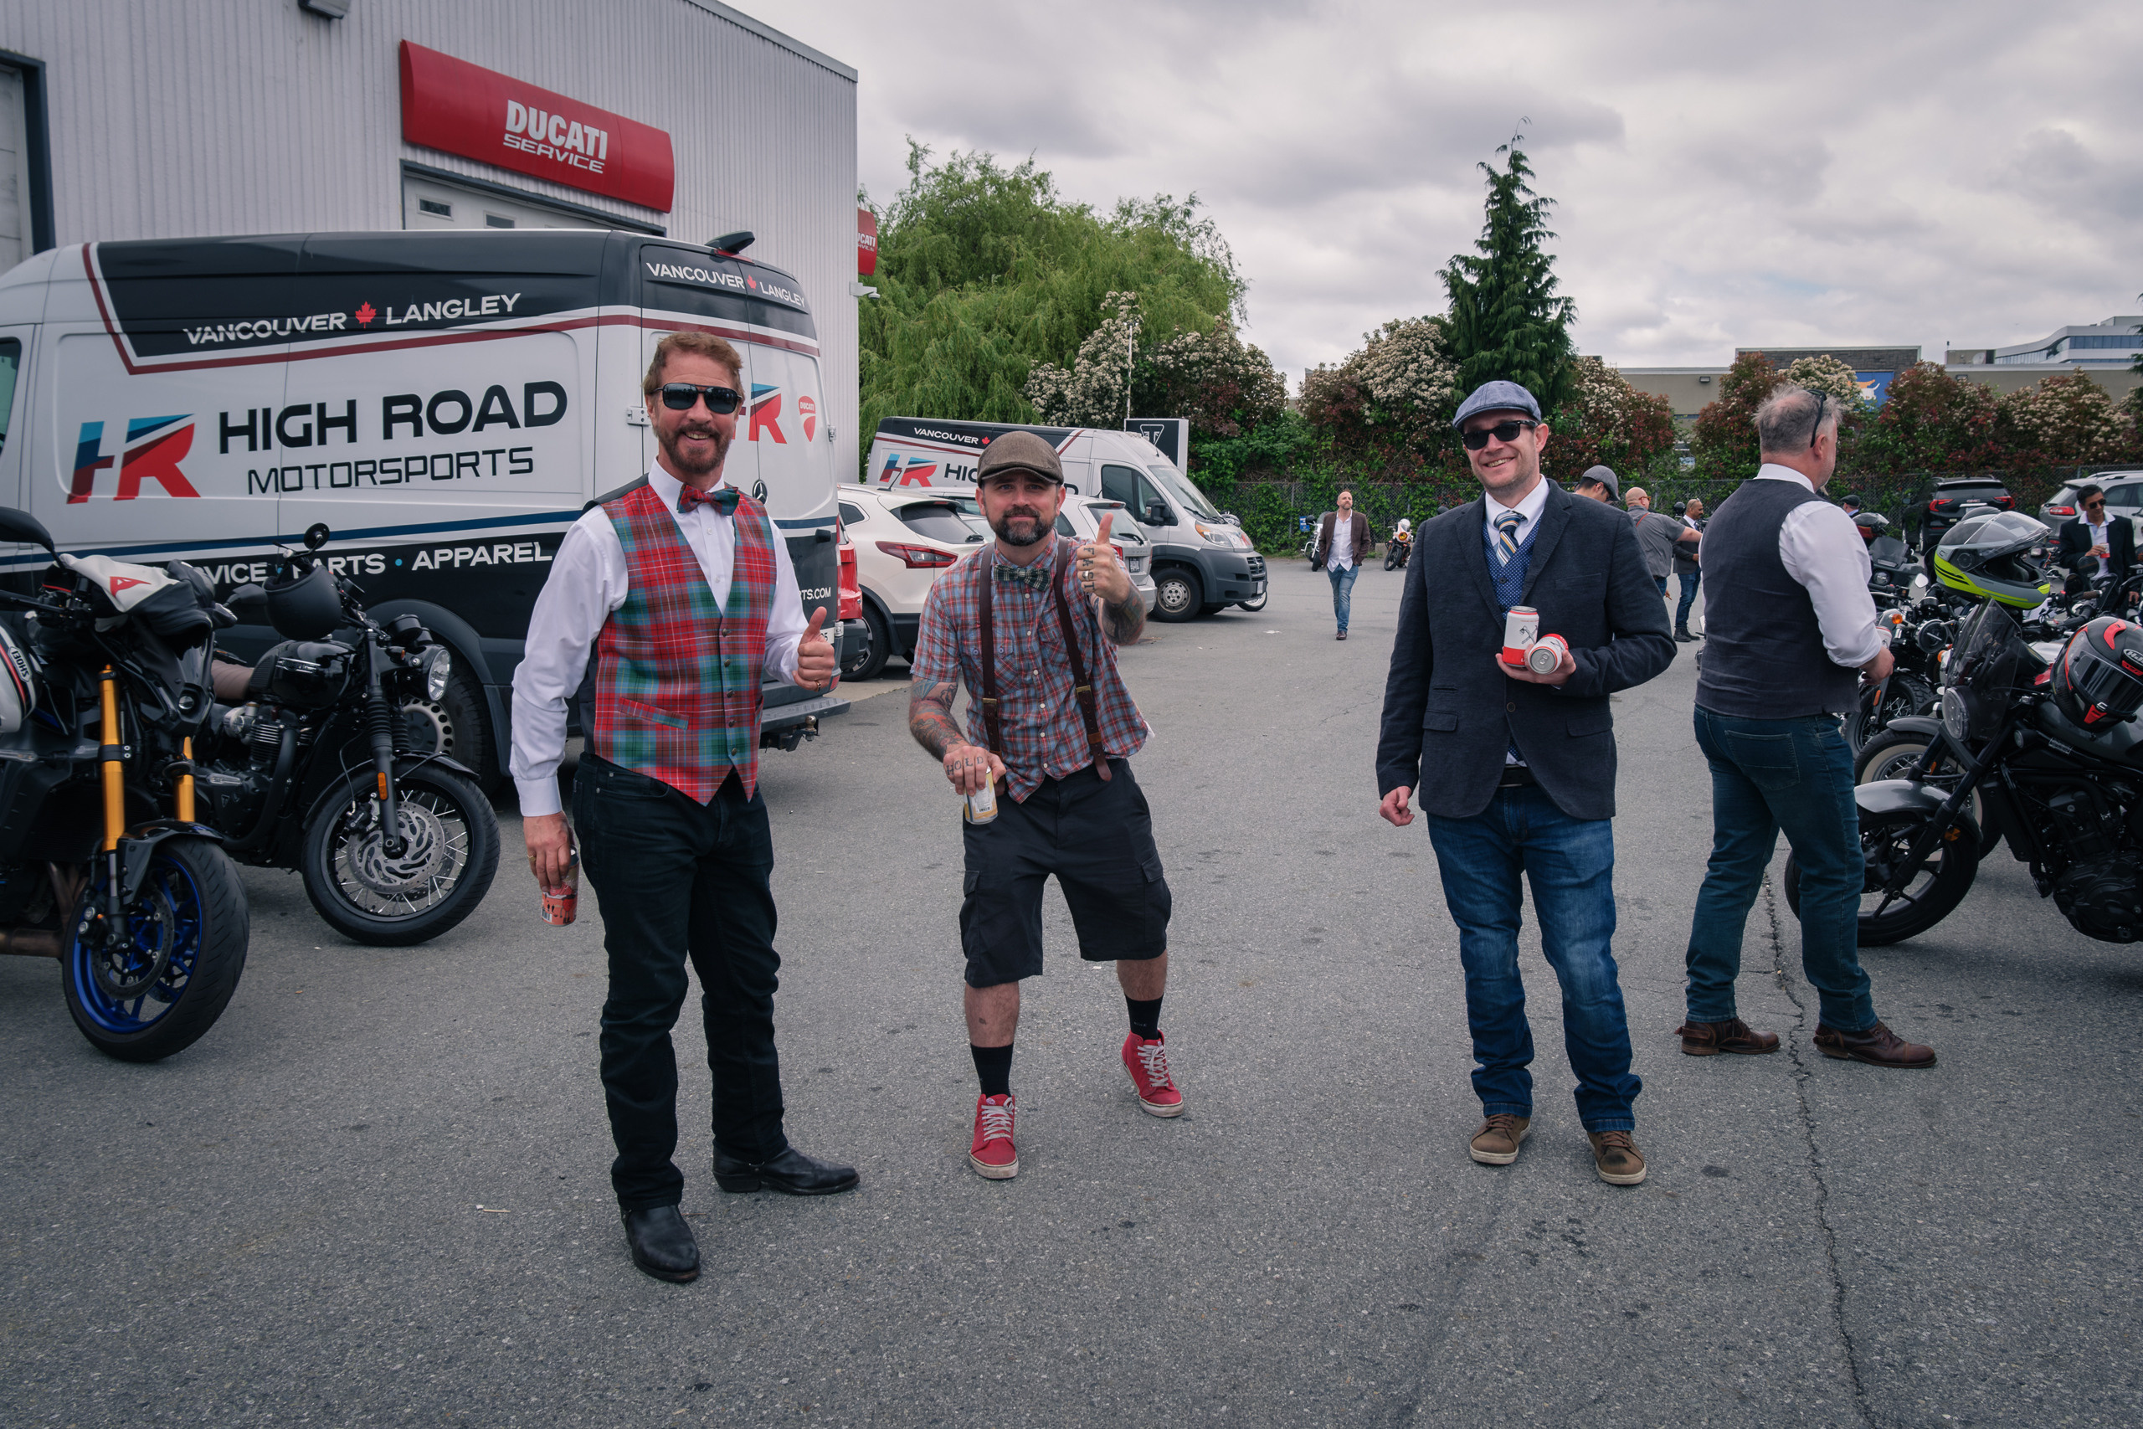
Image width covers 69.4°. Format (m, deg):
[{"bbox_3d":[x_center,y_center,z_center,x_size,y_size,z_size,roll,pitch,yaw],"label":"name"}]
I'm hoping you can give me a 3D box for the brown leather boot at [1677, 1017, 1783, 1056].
[{"bbox_3d":[1.809,0.857,4.265,0.300,0.140,0.110,0,7,-6],"label":"brown leather boot"}]

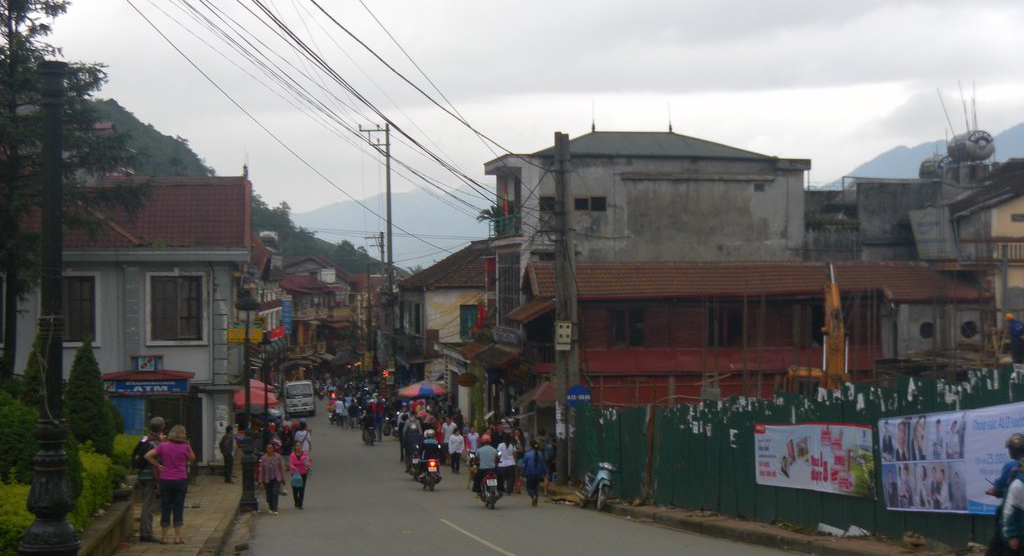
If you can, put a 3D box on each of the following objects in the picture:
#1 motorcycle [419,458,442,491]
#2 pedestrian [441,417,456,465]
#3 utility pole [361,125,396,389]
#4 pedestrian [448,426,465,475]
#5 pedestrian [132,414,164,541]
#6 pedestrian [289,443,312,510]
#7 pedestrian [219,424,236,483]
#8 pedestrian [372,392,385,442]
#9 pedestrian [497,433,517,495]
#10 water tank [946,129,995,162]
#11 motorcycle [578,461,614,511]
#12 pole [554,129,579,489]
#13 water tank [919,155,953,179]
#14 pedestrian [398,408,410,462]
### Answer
[{"bbox_3d":[-2.158,5.052,39.700,0.680,1.080,1.880,0,-4,-9],"label":"motorcycle"},{"bbox_3d":[-1.996,5.172,47.800,0.500,1.537,0.330,0,0,-6],"label":"pedestrian"},{"bbox_3d":[-6.573,-0.302,74.000,1.650,14.404,0.420,0,0,9],"label":"utility pole"},{"bbox_3d":[-1.657,5.184,45.300,0.460,1.390,0.330,0,0,-9],"label":"pedestrian"},{"bbox_3d":[-5.132,2.852,21.300,0.420,1.750,0.500,-1,1,-37],"label":"pedestrian"},{"bbox_3d":[-4.755,4.451,34.000,0.480,1.510,0.380,0,0,-8],"label":"pedestrian"},{"bbox_3d":[-7.793,4.836,41.400,0.380,1.578,0.480,0,0,-18],"label":"pedestrian"},{"bbox_3d":[-4.441,4.607,50.000,0.480,1.620,0.330,0,1,-9],"label":"pedestrian"},{"bbox_3d":[-0.121,4.488,36.400,0.480,1.496,0.380,0,0,-5],"label":"pedestrian"},{"bbox_3d":[17.323,-5.006,57.000,1.150,1.180,1.680,0,1,-9],"label":"water tank"},{"bbox_3d":[1.843,4.646,33.700,0.680,1.070,1.870,0,-5,-16],"label":"motorcycle"},{"bbox_3d":[1.402,0.791,38.800,0.580,9.040,0.400,0,0,0],"label":"pole"},{"bbox_3d":[16.550,-4.171,58.000,1.130,1.150,1.650,0,1,-9],"label":"water tank"},{"bbox_3d":[-3.228,4.729,45.300,0.450,1.600,0.320,0,1,-9],"label":"pedestrian"}]

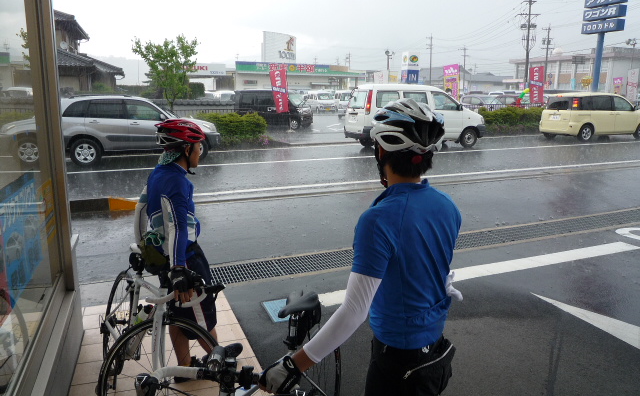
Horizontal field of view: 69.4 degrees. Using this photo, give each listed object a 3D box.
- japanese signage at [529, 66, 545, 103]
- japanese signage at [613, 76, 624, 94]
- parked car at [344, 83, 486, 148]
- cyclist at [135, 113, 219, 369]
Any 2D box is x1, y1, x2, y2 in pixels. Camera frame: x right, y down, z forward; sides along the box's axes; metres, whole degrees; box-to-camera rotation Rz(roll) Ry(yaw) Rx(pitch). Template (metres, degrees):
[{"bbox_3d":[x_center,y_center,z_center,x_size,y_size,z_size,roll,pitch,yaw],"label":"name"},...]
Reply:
[{"bbox_3d":[11.357,-5.890,24.200,0.720,1.880,0.120,4,12,17],"label":"japanese signage"},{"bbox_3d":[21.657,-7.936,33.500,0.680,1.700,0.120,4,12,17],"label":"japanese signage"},{"bbox_3d":[2.918,-2.465,14.068,4.200,1.880,1.670,-5,12,-19],"label":"parked car"},{"bbox_3d":[-0.907,0.347,2.935,0.450,1.670,0.500,-8,14,-32],"label":"cyclist"}]

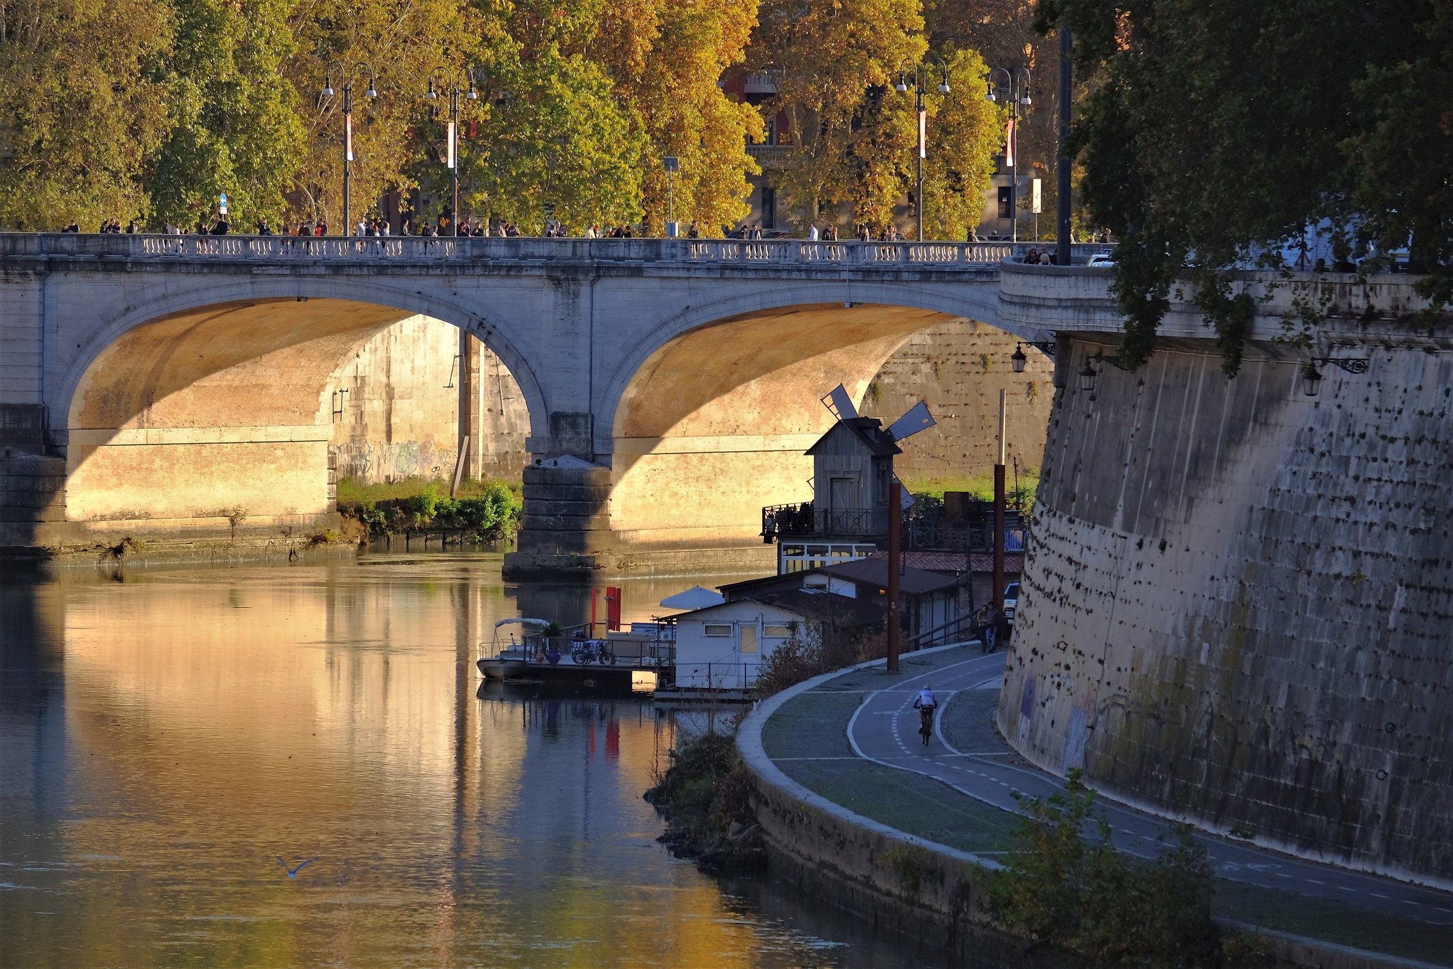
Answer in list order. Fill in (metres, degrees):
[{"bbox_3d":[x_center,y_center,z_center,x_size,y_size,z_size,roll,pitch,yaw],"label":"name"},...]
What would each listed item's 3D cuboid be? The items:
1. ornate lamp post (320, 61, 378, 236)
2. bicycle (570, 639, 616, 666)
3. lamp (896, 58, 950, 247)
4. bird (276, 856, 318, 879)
[{"bbox_3d":[-17.592,-15.162,566.000,2.650,9.200,0.900,1,1,30],"label":"ornate lamp post"},{"bbox_3d":[-4.598,5.844,421.000,1.620,0.980,0.550,1,1,26],"label":"bicycle"},{"bbox_3d":[8.913,-14.622,547.000,2.650,9.200,0.900,1,1,30],"label":"lamp"},{"bbox_3d":[-9.214,8.218,260.000,0.950,0.450,0.450,0,1,-25],"label":"bird"}]

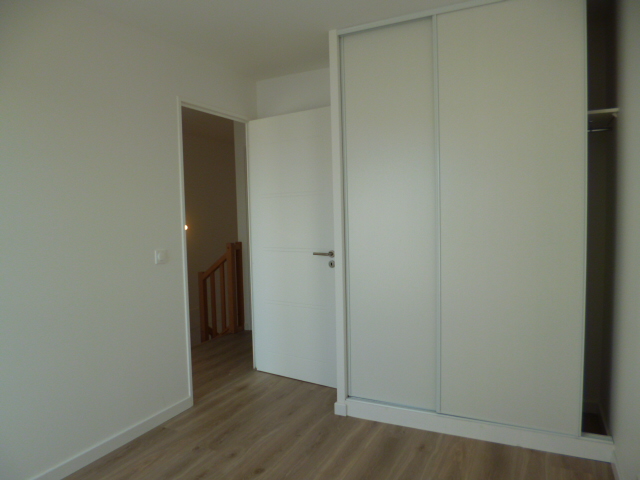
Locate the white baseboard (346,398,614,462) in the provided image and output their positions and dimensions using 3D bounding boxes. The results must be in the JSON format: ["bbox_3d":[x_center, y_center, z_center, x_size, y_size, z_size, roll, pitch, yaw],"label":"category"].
[{"bbox_3d":[0.823,1.061,2.532,1.424,0.115,0.025,0,3,24],"label":"white baseboard"}]

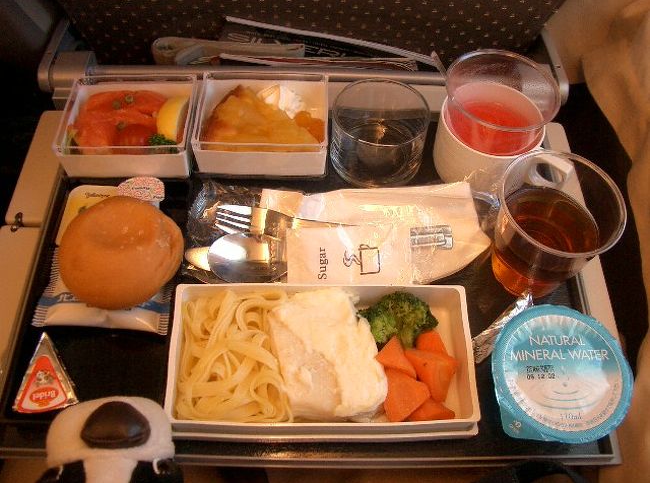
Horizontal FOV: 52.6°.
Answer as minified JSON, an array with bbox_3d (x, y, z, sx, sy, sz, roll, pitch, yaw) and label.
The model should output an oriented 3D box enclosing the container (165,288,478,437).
[{"bbox_3d":[-0.001,0.073,0.405,0.178,0.034,0.086,0,58,0],"label":"container"}]

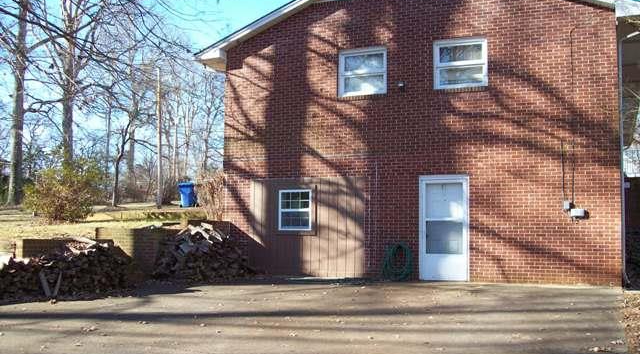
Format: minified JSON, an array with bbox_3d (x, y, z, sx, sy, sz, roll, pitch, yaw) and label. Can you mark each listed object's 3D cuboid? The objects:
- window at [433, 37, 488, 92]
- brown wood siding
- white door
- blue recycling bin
[{"bbox_3d":[2.835,-2.280,13.422,1.076,0.981,0.120,-2,-6,21],"label":"window"},{"bbox_3d":[-0.298,1.074,14.277,2.641,2.098,0.100,-2,-6,21],"label":"brown wood siding"},{"bbox_3d":[2.460,1.023,13.206,0.980,2.078,0.120,-2,-6,21],"label":"white door"},{"bbox_3d":[-5.963,0.825,30.000,0.680,1.090,0.780,0,-6,5],"label":"blue recycling bin"}]

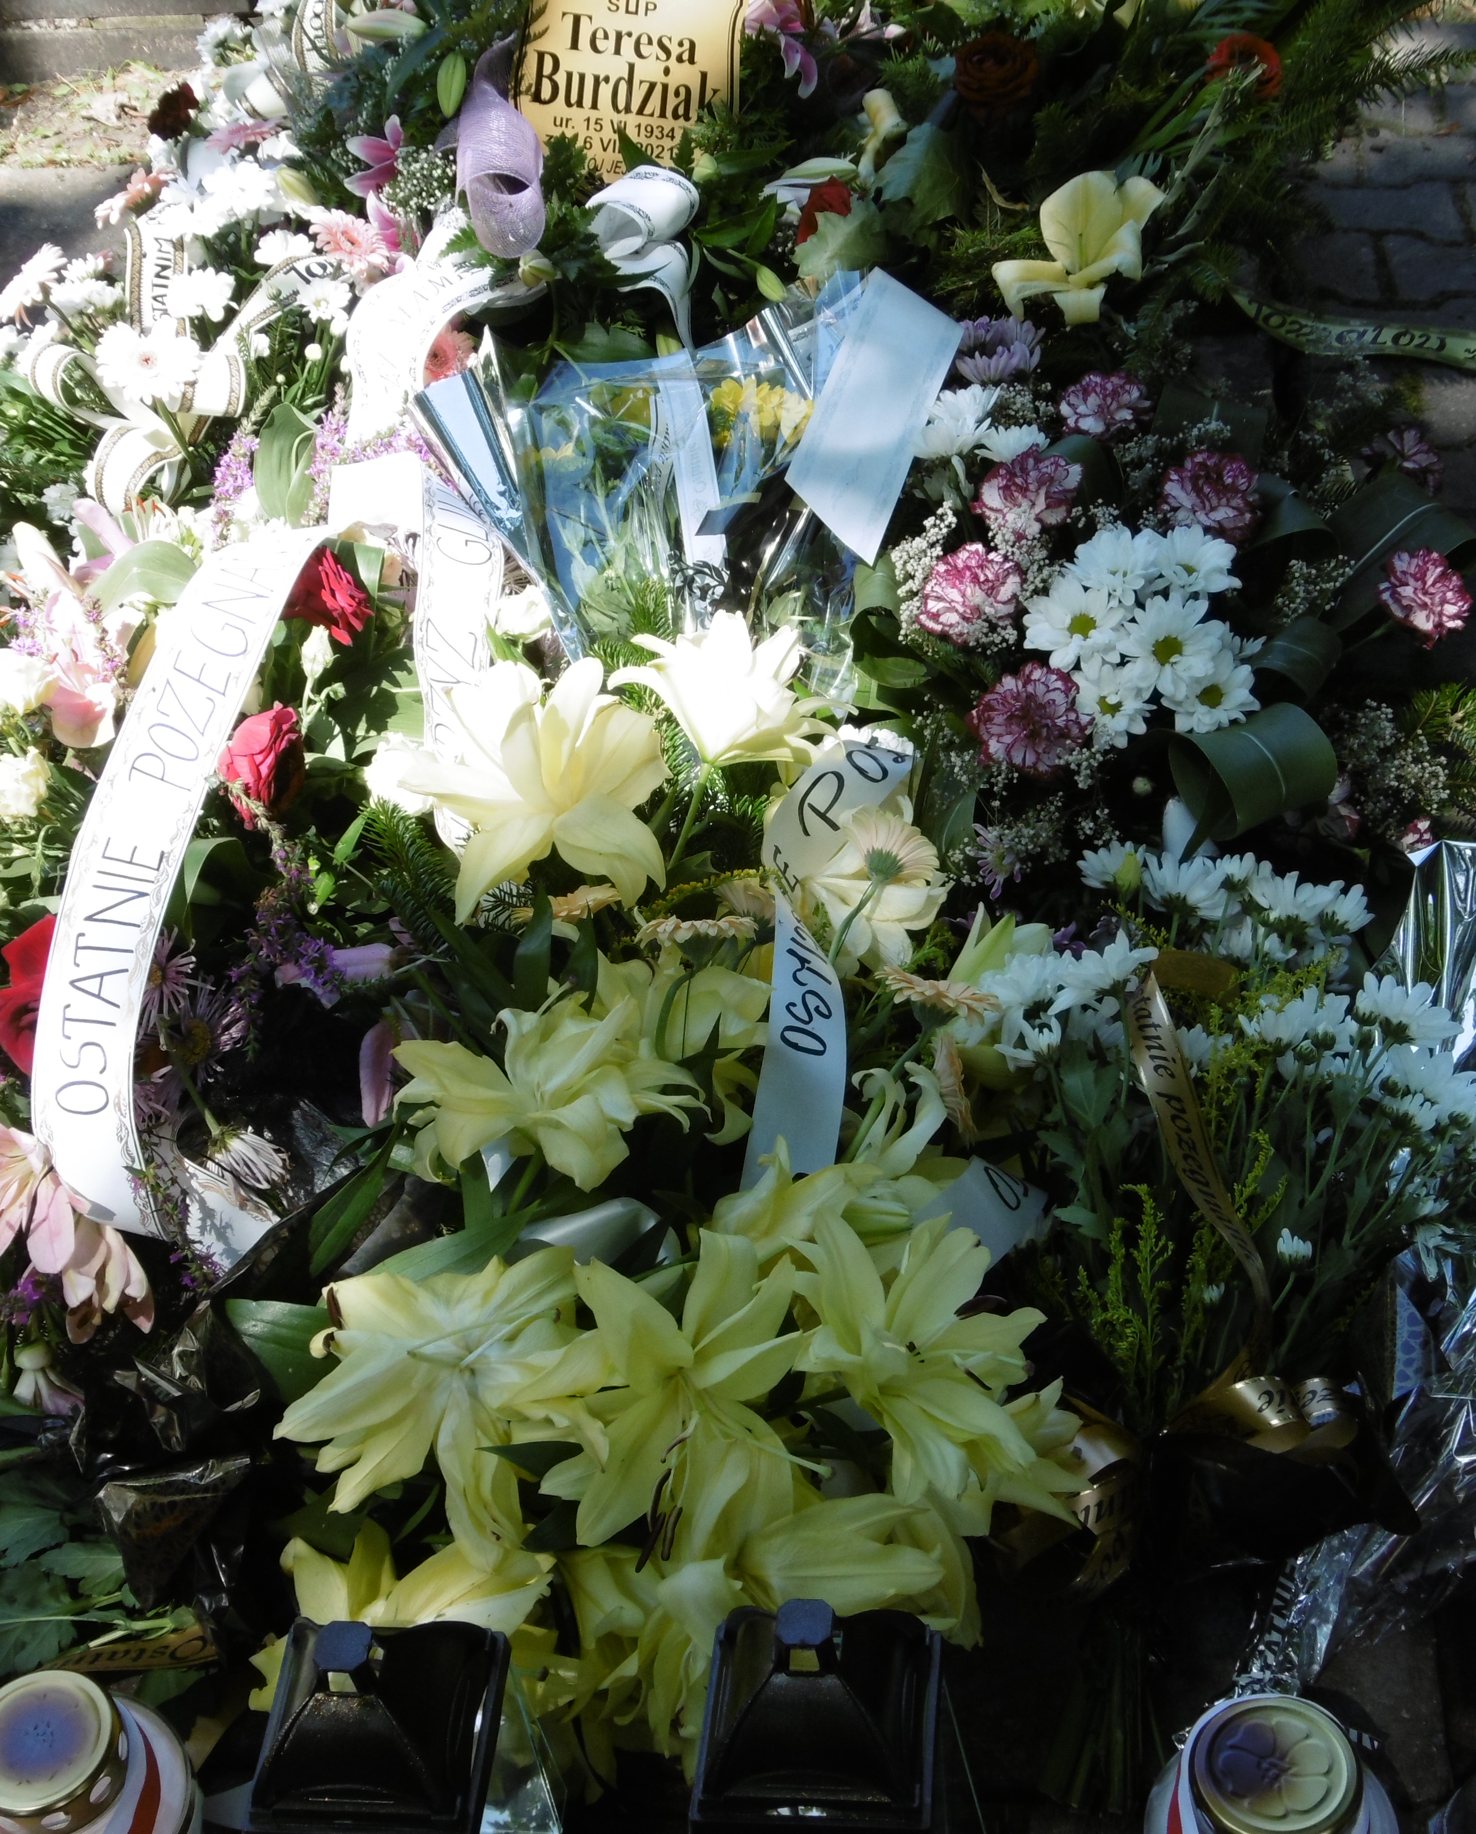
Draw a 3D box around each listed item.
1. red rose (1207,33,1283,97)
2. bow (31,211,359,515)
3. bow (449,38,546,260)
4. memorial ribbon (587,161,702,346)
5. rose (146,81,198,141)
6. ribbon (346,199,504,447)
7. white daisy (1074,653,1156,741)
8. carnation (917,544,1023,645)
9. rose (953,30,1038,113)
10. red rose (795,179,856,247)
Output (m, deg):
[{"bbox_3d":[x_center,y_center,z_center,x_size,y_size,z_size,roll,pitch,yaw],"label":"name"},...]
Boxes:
[{"bbox_3d":[0.489,-0.826,2.600,0.072,0.055,0.072,0,80,2],"label":"red rose"},{"bbox_3d":[-0.412,-0.416,2.020,0.250,0.170,0.270,0,38,0],"label":"bow"},{"bbox_3d":[-0.205,-0.655,2.294,0.078,0.150,0.120,-4,40,-4],"label":"bow"},{"bbox_3d":[-0.075,-0.524,2.120,0.090,0.130,0.100,0,38,0],"label":"memorial ribbon"},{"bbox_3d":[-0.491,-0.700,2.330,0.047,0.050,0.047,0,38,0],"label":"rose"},{"bbox_3d":[-0.236,-0.442,2.000,0.120,0.090,0.230,11,50,9],"label":"ribbon"},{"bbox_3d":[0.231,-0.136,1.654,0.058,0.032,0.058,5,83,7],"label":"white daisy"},{"bbox_3d":[0.151,-0.210,1.744,0.068,0.068,0.054,-6,-7,12],"label":"carnation"},{"bbox_3d":[0.227,-0.747,2.371,0.077,0.060,0.077,3,80,5],"label":"rose"},{"bbox_3d":[0.071,-0.565,2.160,0.055,0.055,0.055,0,38,0],"label":"red rose"}]

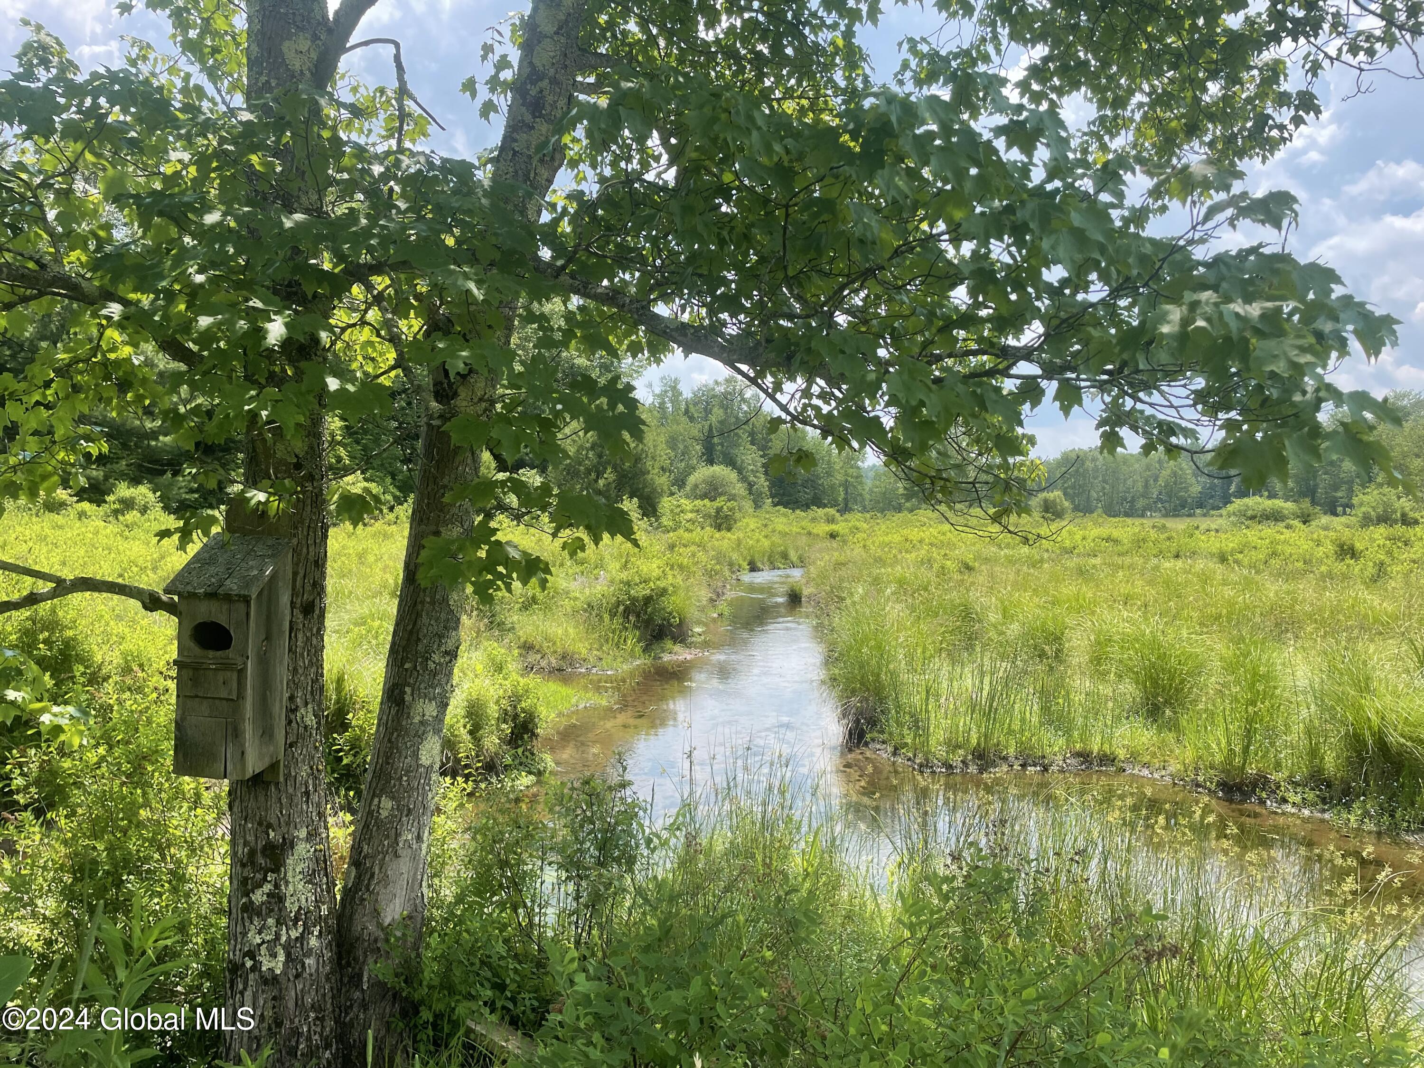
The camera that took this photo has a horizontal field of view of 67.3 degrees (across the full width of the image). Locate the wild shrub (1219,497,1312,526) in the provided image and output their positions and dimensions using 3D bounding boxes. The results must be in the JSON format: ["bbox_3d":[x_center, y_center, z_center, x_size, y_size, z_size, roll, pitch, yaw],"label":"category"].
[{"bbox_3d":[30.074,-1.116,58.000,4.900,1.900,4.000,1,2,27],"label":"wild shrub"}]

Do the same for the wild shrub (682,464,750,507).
[{"bbox_3d":[0.218,-2.403,60.000,3.900,3.000,3.700,0,1,0],"label":"wild shrub"}]

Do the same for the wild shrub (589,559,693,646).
[{"bbox_3d":[-1.052,1.011,15.800,1.500,1.250,1.400,0,1,-4],"label":"wild shrub"}]

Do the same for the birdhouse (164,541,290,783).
[{"bbox_3d":[-1.430,0.361,3.167,0.241,0.672,0.240,4,4,4],"label":"birdhouse"}]

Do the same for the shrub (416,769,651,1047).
[{"bbox_3d":[-0.576,1.197,3.450,0.740,0.880,0.680,0,1,-10],"label":"shrub"}]

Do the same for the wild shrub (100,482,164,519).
[{"bbox_3d":[-15.174,-0.830,28.000,1.650,1.050,1.500,-1,2,-28],"label":"wild shrub"}]

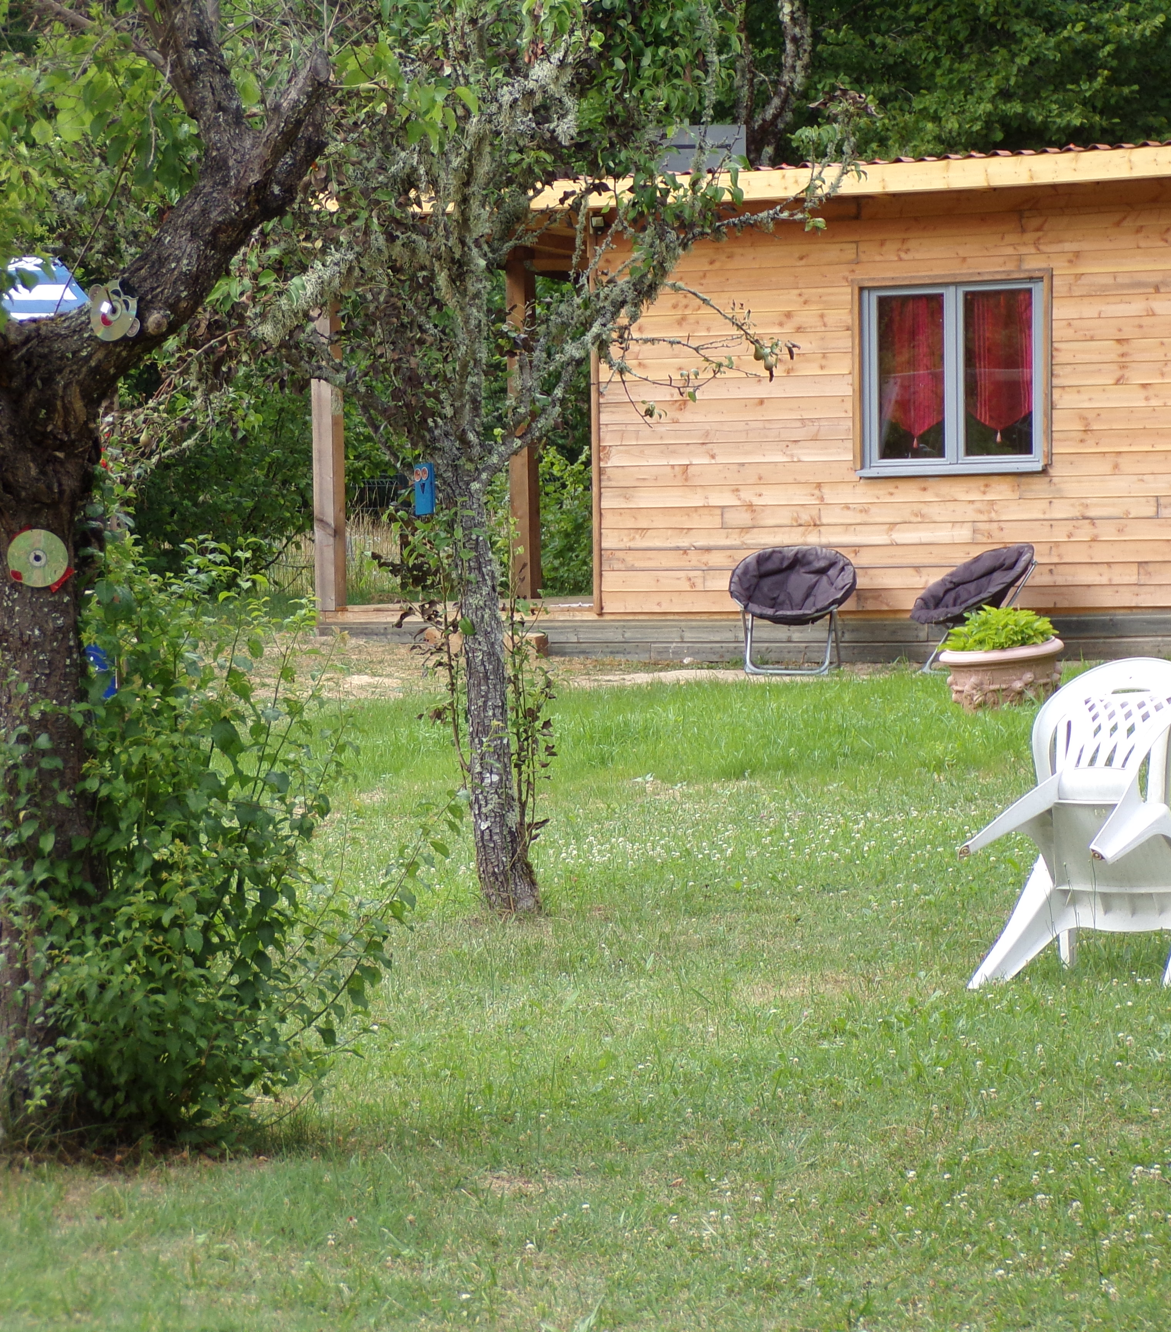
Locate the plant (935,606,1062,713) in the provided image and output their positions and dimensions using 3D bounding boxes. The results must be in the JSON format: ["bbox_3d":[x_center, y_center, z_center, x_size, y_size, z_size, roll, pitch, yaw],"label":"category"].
[{"bbox_3d":[2.103,-0.032,29.600,0.630,0.540,0.630,-5,3,0],"label":"plant"}]

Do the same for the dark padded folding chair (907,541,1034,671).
[{"bbox_3d":[2.336,-0.347,35.300,0.710,0.770,0.770,-2,2,-29],"label":"dark padded folding chair"}]

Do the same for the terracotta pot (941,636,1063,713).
[{"bbox_3d":[2.107,0.063,29.600,0.620,0.360,0.620,-5,3,0],"label":"terracotta pot"}]

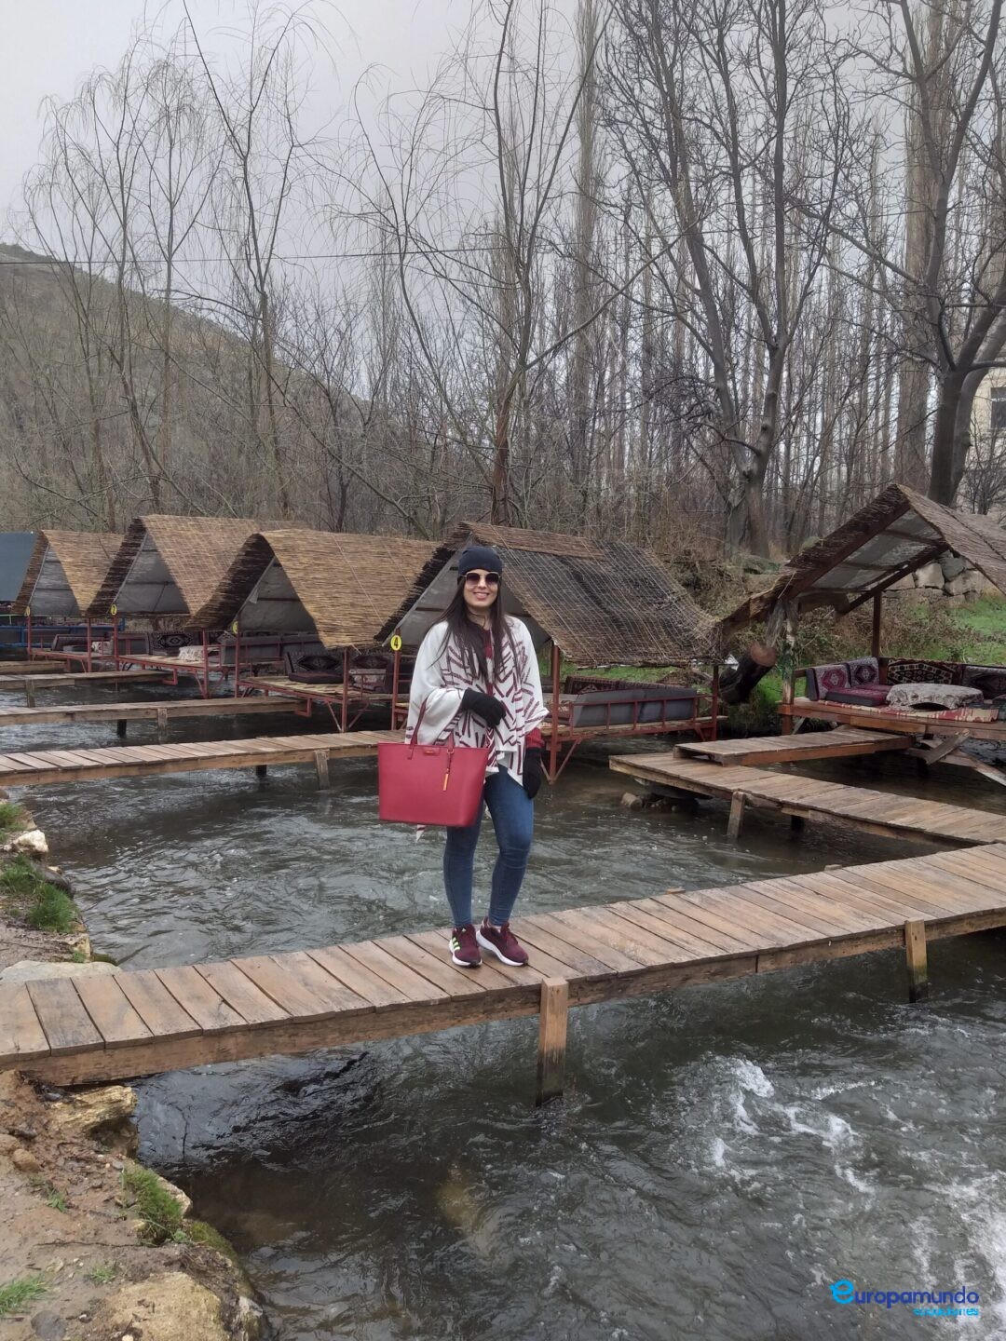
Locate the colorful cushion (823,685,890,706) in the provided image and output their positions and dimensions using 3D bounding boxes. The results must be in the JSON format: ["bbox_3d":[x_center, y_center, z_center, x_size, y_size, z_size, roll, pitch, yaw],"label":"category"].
[{"bbox_3d":[4.268,0.320,11.891,0.720,0.110,0.600,-3,6,-42],"label":"colorful cushion"}]

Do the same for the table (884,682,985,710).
[{"bbox_3d":[5.080,0.286,11.850,0.820,0.240,0.820,-3,6,-42],"label":"table"}]

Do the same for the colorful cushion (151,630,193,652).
[{"bbox_3d":[-5.550,-0.449,16.850,0.760,0.430,0.140,-3,0,-44],"label":"colorful cushion"}]

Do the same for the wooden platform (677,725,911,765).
[{"bbox_3d":[2.873,0.746,9.765,2.750,0.130,0.580,-2,5,-35],"label":"wooden platform"}]

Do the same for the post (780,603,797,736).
[{"bbox_3d":[3.203,0.070,11.300,0.140,1.650,0.140,-3,6,-42],"label":"post"}]

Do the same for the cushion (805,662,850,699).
[{"bbox_3d":[3.930,0.146,12.131,0.780,0.420,0.140,-3,-2,-42],"label":"cushion"}]

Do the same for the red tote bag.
[{"bbox_3d":[-0.266,0.358,3.870,0.420,0.460,0.150,2,4,10],"label":"red tote bag"}]

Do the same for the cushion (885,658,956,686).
[{"bbox_3d":[5.300,0.102,12.750,0.140,0.460,0.860,5,1,-42],"label":"cushion"}]

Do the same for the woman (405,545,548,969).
[{"bbox_3d":[-0.108,0.326,4.007,0.550,1.630,0.380,1,4,-6],"label":"woman"}]

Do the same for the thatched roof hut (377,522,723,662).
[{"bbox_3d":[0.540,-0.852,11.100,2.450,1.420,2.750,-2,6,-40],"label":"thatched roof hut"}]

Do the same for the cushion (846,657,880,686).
[{"bbox_3d":[4.532,0.086,12.673,0.760,0.440,0.140,-3,0,-42],"label":"cushion"}]

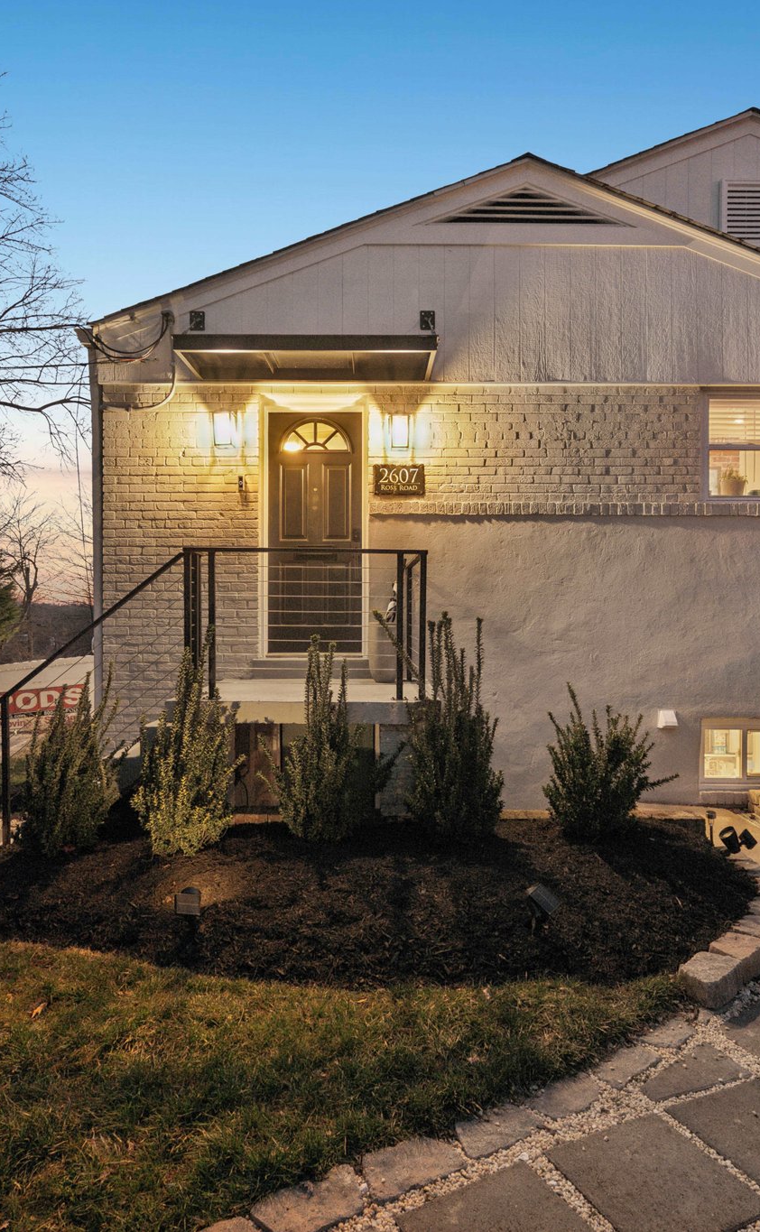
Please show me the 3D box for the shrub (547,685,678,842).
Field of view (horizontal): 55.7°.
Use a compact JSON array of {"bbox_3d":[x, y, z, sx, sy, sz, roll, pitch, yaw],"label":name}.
[{"bbox_3d":[1.430,0.930,4.500,0.760,0.960,0.680,0,0,0],"label":"shrub"}]

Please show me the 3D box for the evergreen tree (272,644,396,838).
[{"bbox_3d":[-0.270,0.710,4.200,0.660,1.170,0.580,0,0,0],"label":"evergreen tree"}]

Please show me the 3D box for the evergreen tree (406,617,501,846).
[{"bbox_3d":[0.435,0.665,4.300,0.580,1.310,0.550,0,0,0],"label":"evergreen tree"}]

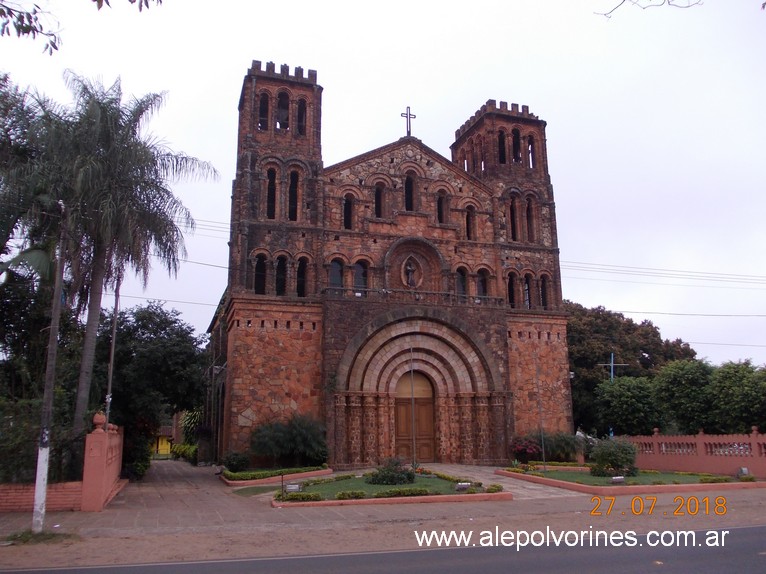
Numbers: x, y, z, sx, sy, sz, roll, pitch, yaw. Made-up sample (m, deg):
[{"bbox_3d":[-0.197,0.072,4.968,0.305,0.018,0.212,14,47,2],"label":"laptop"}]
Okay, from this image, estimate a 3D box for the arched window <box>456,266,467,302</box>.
[{"bbox_3d":[3.078,-0.092,24.791,0.470,1.420,0.300,3,-12,-18],"label":"arched window"}]

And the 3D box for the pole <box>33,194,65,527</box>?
[{"bbox_3d":[-5.705,1.242,10.623,0.200,5.623,0.200,2,-11,-18],"label":"pole"}]

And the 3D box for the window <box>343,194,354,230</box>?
[{"bbox_3d":[-1.516,-3.339,27.388,0.494,1.714,0.280,4,-12,-18],"label":"window"}]

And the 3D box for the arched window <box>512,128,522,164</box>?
[{"bbox_3d":[6.691,-7.078,30.984,0.542,1.835,0.280,4,-12,-18],"label":"arched window"}]

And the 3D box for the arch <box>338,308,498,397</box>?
[{"bbox_3d":[1.585,2.860,27.413,7.690,3.736,1.000,3,-13,-18],"label":"arch"}]

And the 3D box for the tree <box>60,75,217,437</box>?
[{"bbox_3d":[-8.123,-0.196,19.064,5.100,12.401,5.100,5,-14,-23],"label":"tree"}]

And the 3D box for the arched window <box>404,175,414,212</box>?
[{"bbox_3d":[1.380,-4.896,32.264,0.560,2.120,0.300,3,-14,-19],"label":"arched window"}]

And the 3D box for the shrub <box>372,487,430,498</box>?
[{"bbox_3d":[0.460,5.459,16.588,1.450,0.280,0.450,1,-14,-8],"label":"shrub"}]

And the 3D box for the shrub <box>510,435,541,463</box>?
[{"bbox_3d":[5.272,6.035,22.980,1.150,0.951,1.000,3,-12,-18],"label":"shrub"}]

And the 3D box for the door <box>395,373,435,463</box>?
[{"bbox_3d":[1.382,5.772,27.493,1.870,3.960,0.200,3,-13,-18],"label":"door"}]

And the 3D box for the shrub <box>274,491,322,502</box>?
[{"bbox_3d":[-1.823,4.479,13.379,1.020,0.250,0.420,3,-14,-19],"label":"shrub"}]

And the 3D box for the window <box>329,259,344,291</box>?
[{"bbox_3d":[-1.976,-0.467,26.676,0.584,1.561,0.280,4,-12,-18],"label":"window"}]

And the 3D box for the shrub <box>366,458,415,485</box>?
[{"bbox_3d":[0.191,6.509,22.043,1.650,0.870,1.400,1,-14,-8],"label":"shrub"}]

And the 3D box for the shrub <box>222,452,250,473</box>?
[{"bbox_3d":[-5.888,6.990,24.963,1.150,0.920,1.100,2,-13,-13],"label":"shrub"}]

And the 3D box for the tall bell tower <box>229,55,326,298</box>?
[{"bbox_3d":[-5.603,-5.000,31.845,4.200,11.450,4.300,3,-14,-19],"label":"tall bell tower"}]

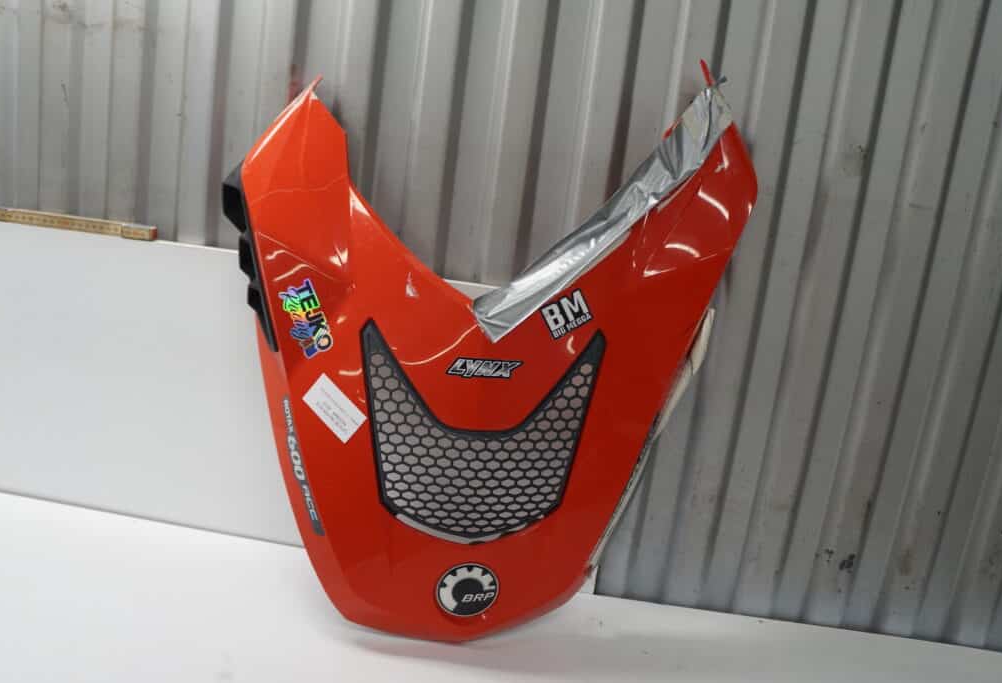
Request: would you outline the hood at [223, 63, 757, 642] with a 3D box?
[{"bbox_3d":[-0.028,0.015,0.990,0.650,0.735,0.175,3,-2,8],"label":"hood"}]

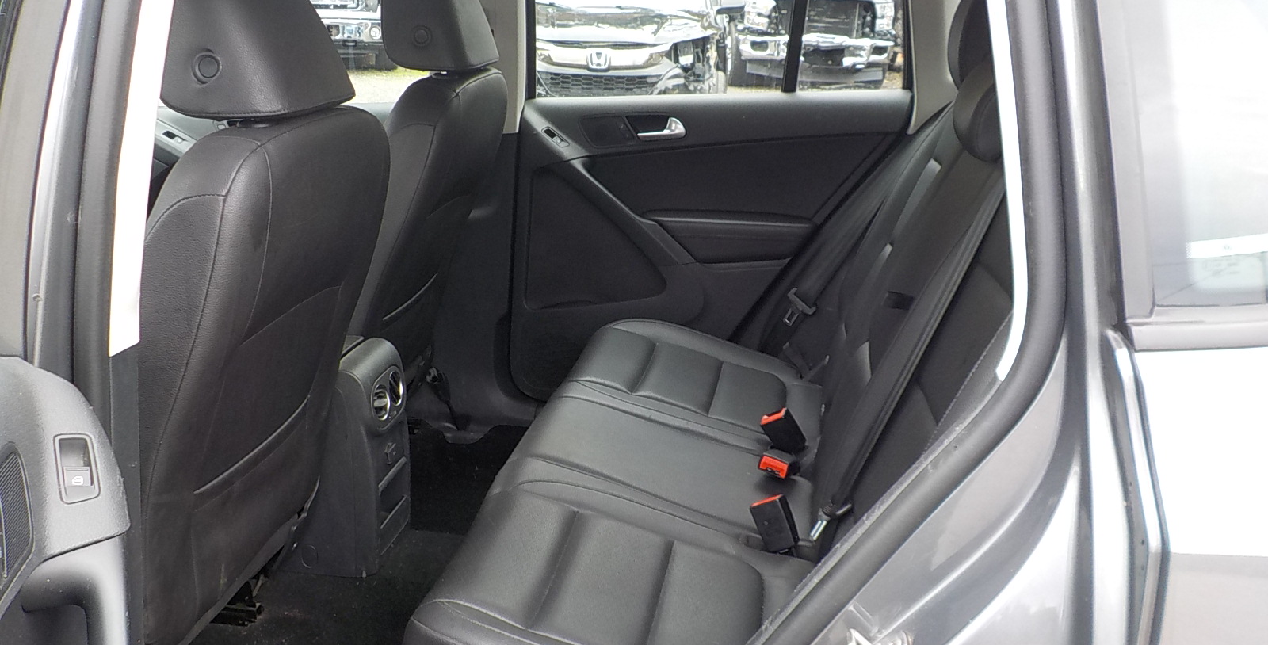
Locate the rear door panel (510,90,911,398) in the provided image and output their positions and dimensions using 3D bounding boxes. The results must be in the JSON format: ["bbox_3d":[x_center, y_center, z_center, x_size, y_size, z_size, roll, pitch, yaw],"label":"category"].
[{"bbox_3d":[0.142,-0.141,2.511,0.890,0.750,0.130,3,18,9],"label":"rear door panel"}]

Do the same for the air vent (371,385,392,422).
[{"bbox_3d":[-0.449,0.143,1.932,0.020,0.062,0.054,-15,14,14],"label":"air vent"}]

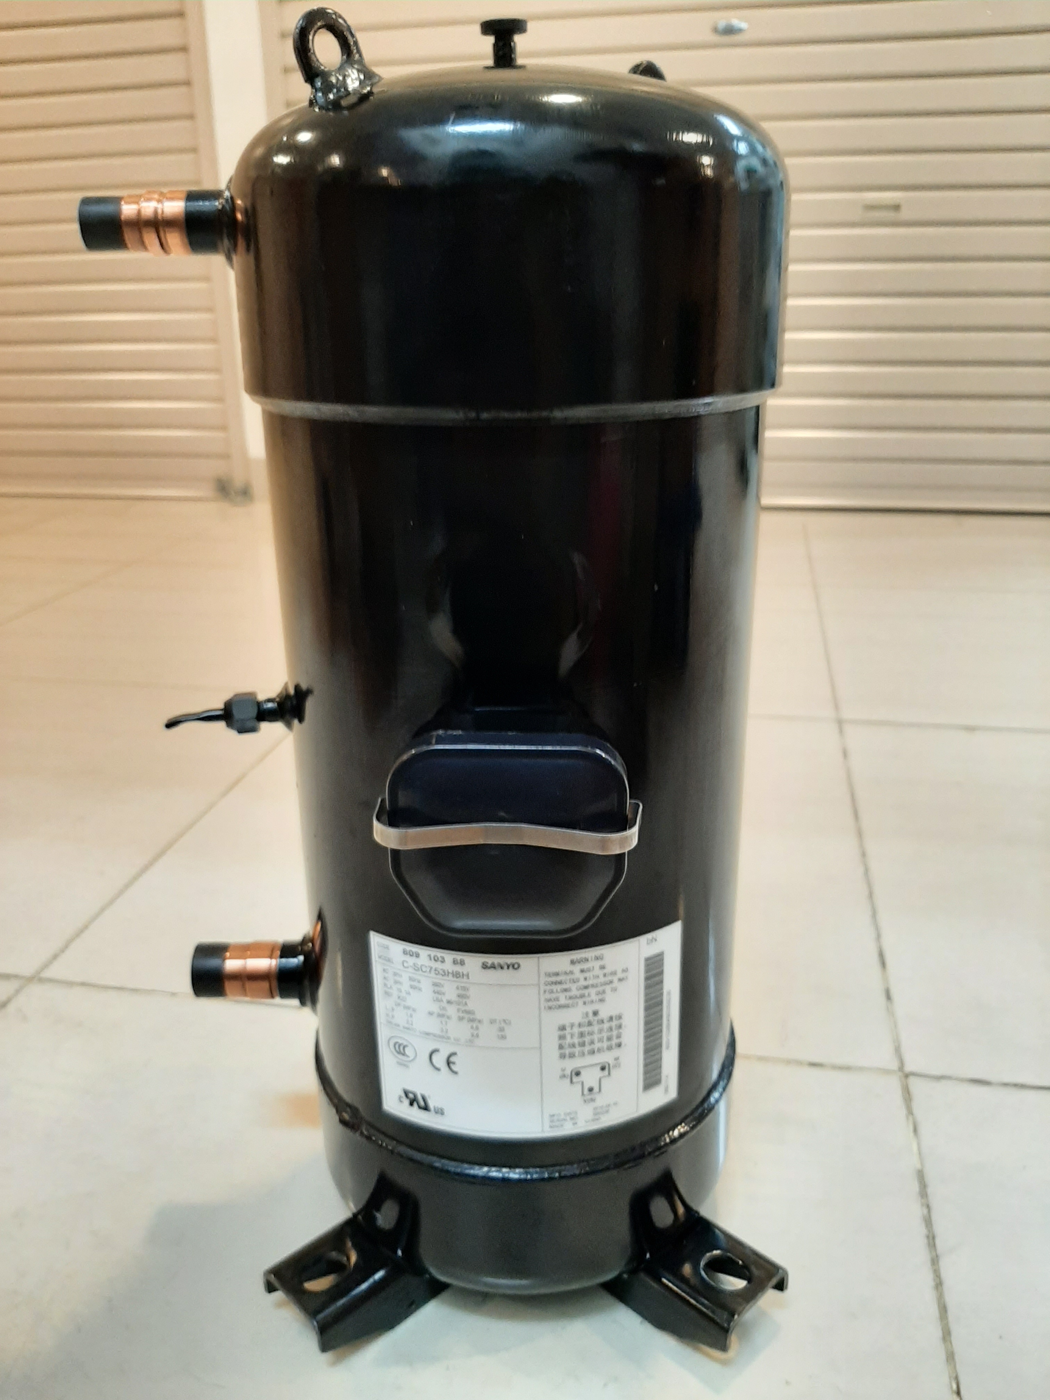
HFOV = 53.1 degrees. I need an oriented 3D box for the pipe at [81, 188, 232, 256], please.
[{"bbox_3d":[-0.146,-0.199,0.438,0.070,0.029,0.029,-1,19,0],"label":"pipe"}]

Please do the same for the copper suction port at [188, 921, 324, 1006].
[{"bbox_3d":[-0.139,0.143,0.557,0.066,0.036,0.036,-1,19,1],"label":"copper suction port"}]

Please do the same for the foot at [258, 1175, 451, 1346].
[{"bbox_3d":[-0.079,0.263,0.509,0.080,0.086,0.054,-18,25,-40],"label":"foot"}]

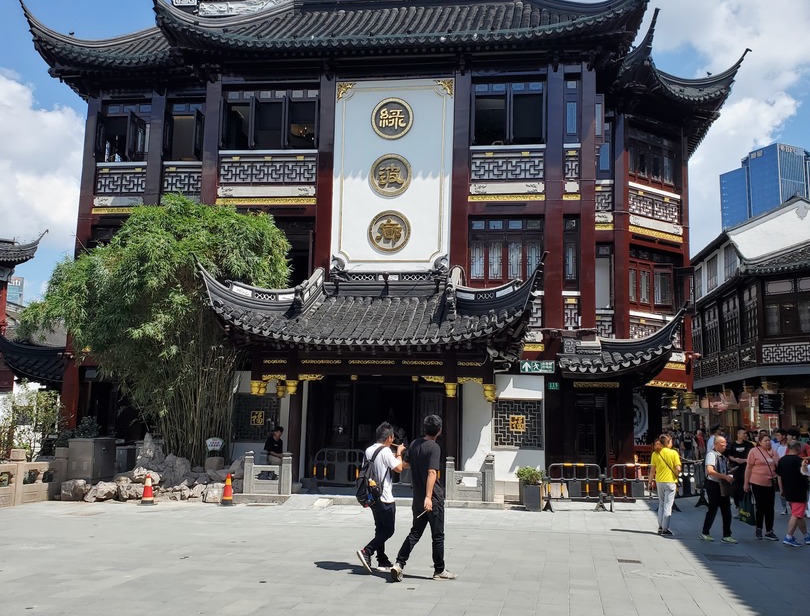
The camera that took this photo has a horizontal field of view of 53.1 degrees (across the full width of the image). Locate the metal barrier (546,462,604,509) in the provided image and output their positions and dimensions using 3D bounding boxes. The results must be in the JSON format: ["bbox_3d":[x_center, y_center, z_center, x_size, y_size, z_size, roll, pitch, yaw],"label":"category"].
[{"bbox_3d":[3.550,3.741,16.950,1.300,0.980,0.450,3,-9,-13],"label":"metal barrier"}]

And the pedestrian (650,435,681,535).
[{"bbox_3d":[4.287,2.907,13.430,0.500,1.630,0.380,-3,-10,27],"label":"pedestrian"}]

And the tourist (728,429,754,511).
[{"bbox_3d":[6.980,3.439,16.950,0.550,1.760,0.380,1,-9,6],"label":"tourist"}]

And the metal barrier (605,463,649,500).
[{"bbox_3d":[4.954,3.822,17.238,1.320,0.980,0.450,1,-8,1],"label":"metal barrier"}]

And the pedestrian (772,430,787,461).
[{"bbox_3d":[8.097,3.561,17.572,0.400,1.760,0.500,3,-9,-11],"label":"pedestrian"}]

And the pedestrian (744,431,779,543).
[{"bbox_3d":[5.768,2.897,13.204,0.540,1.660,0.380,2,-8,-8],"label":"pedestrian"}]

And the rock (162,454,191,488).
[{"bbox_3d":[-4.972,3.536,17.650,0.640,0.670,0.550,0,-8,7],"label":"rock"}]

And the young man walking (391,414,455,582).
[{"bbox_3d":[0.268,2.089,9.069,0.600,1.770,0.520,7,-10,-35],"label":"young man walking"}]

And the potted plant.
[{"bbox_3d":[2.701,3.857,17.391,0.600,0.930,0.520,0,-9,6],"label":"potted plant"}]

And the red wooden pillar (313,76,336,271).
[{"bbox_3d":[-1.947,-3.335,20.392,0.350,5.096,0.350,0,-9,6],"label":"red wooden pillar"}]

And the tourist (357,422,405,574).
[{"bbox_3d":[-0.254,2.211,9.576,0.560,1.690,0.470,8,-11,-36],"label":"tourist"}]

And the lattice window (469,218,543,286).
[{"bbox_3d":[2.461,-1.321,19.671,1.799,1.804,0.120,0,-9,6],"label":"lattice window"}]

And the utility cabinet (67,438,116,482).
[{"bbox_3d":[-6.933,3.451,18.042,0.570,1.080,0.940,0,-9,6],"label":"utility cabinet"}]

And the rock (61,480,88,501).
[{"bbox_3d":[-6.987,3.837,17.150,0.540,0.450,0.480,0,-8,7],"label":"rock"}]

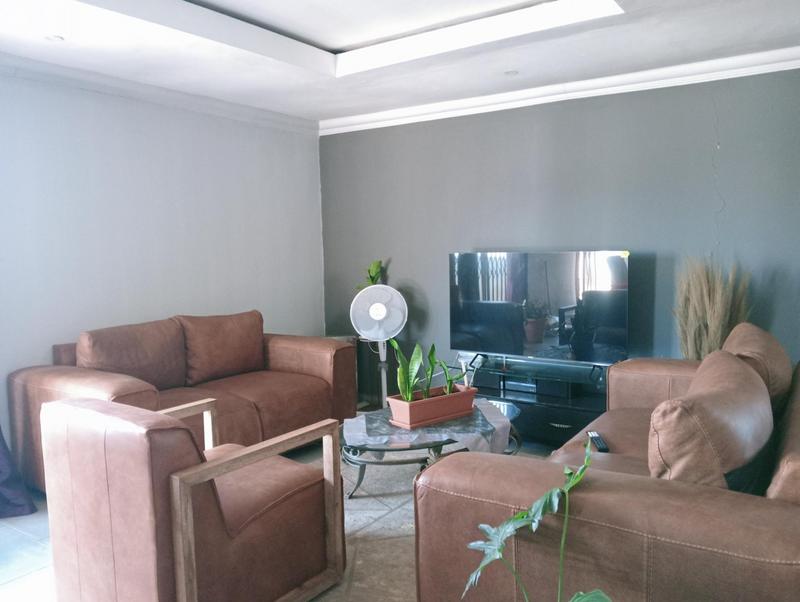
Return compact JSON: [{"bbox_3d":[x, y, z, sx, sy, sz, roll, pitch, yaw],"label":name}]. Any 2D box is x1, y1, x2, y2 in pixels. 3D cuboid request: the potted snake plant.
[{"bbox_3d":[0.178,0.431,3.519,0.510,0.427,0.240,-5,6,-39],"label":"potted snake plant"}]

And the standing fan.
[{"bbox_3d":[-0.141,0.357,5.148,0.445,0.980,0.400,-1,5,-2],"label":"standing fan"}]

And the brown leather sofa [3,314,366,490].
[{"bbox_3d":[-1.206,0.540,3.943,1.050,0.850,1.760,3,6,36],"label":"brown leather sofa"}]

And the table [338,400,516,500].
[{"bbox_3d":[0.147,0.816,3.523,0.740,0.350,1.140,4,7,41],"label":"table"}]

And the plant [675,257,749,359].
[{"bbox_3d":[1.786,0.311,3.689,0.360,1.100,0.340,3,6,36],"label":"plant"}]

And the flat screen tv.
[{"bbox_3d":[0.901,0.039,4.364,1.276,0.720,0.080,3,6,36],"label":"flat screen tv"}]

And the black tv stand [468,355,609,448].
[{"bbox_3d":[0.978,0.689,4.371,1.280,0.428,0.420,3,6,36],"label":"black tv stand"}]

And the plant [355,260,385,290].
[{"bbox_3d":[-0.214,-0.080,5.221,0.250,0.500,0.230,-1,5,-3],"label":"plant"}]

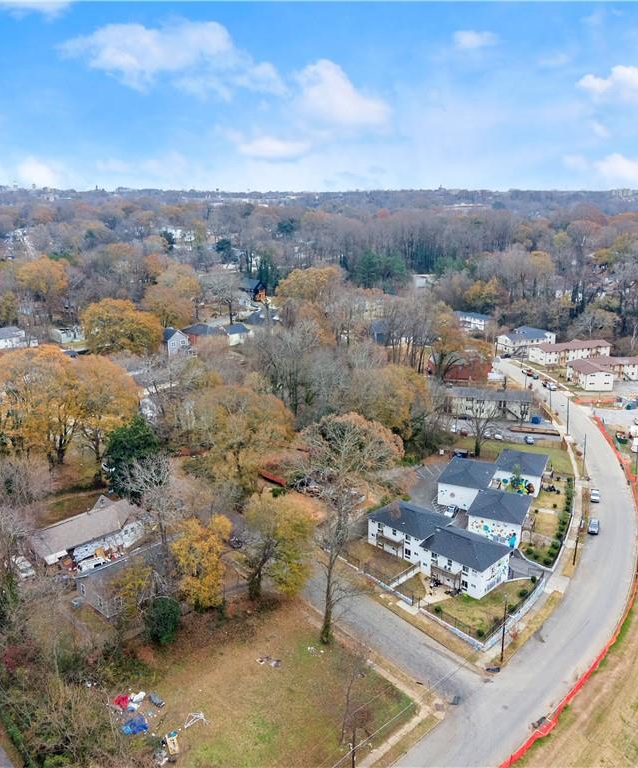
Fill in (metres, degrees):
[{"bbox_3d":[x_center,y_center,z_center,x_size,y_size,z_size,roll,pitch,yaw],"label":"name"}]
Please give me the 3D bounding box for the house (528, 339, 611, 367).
[{"bbox_3d":[100.300,-13.270,283.700,33.000,7.200,11.500,-6,17,-21],"label":"house"}]

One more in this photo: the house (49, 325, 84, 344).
[{"bbox_3d":[-104.300,-21.370,296.500,11.300,5.400,10.500,-13,20,-38],"label":"house"}]

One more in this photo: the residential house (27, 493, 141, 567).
[{"bbox_3d":[-43.840,27.390,135.000,10.800,5.500,19.500,11,19,35],"label":"residential house"}]

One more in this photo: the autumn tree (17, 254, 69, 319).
[{"bbox_3d":[-111.633,-38.540,285.696,19.500,23.000,19.500,-6,16,-21],"label":"autumn tree"}]

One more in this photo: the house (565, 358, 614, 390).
[{"bbox_3d":[88.470,-3.250,232.000,8.800,6.700,14.500,-1,15,-5],"label":"house"}]

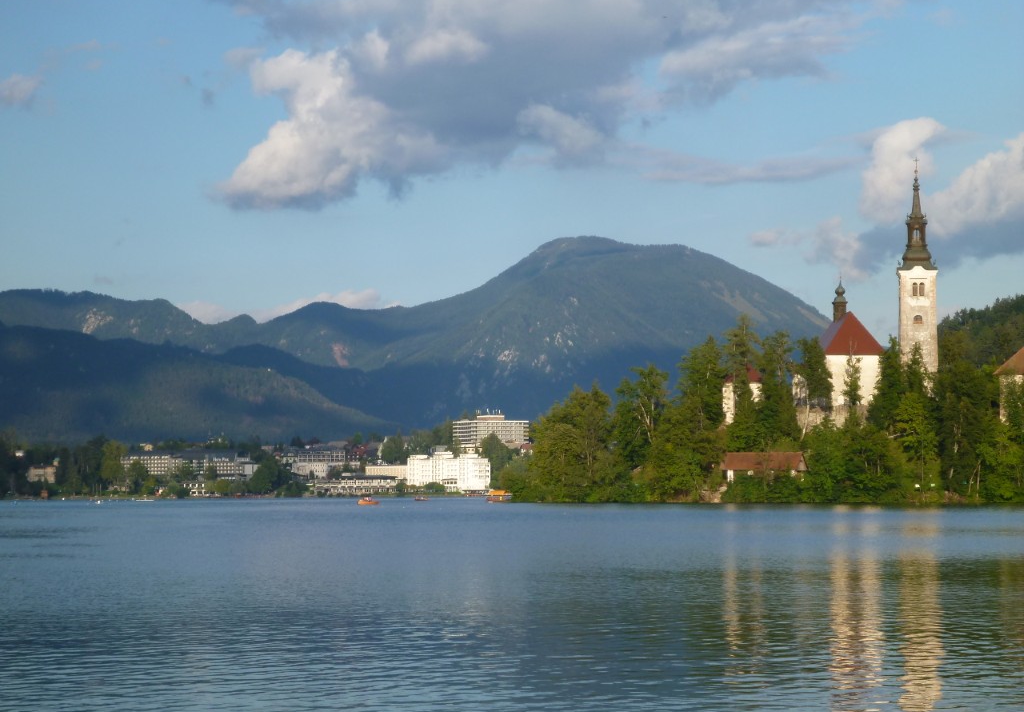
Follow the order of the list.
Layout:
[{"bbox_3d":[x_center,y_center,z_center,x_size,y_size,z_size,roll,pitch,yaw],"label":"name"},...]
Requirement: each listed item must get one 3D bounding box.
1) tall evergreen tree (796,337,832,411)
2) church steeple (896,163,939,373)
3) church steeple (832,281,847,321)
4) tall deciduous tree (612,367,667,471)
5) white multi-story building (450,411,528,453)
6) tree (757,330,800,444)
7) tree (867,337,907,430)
[{"bbox_3d":[63.825,3.916,645.000,8.040,16.090,7.800,0,-3,5],"label":"tall evergreen tree"},{"bbox_3d":[87.333,-16.660,655.000,8.710,51.160,8.500,0,-3,4],"label":"church steeple"},{"bbox_3d":[72.931,-12.350,678.000,3.230,9.790,3.230,0,-3,3],"label":"church steeple"},{"bbox_3d":[27.118,13.401,643.000,11.820,23.210,11.300,0,-3,2],"label":"tall deciduous tree"},{"bbox_3d":[-15.343,55.236,2200.000,55.240,28.880,22.000,0,-3,5],"label":"white multi-story building"},{"bbox_3d":[55.278,6.741,632.000,9.130,24.060,9.000,0,-3,5],"label":"tree"},{"bbox_3d":[78.627,5.968,638.000,7.960,20.100,7.800,0,-3,5],"label":"tree"}]

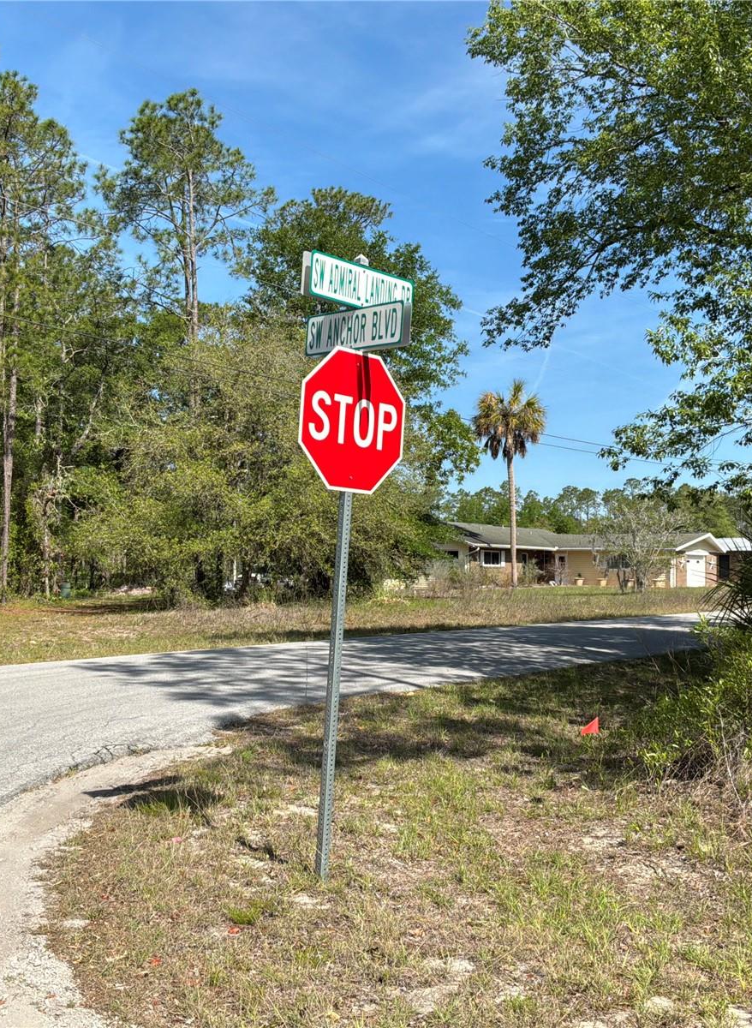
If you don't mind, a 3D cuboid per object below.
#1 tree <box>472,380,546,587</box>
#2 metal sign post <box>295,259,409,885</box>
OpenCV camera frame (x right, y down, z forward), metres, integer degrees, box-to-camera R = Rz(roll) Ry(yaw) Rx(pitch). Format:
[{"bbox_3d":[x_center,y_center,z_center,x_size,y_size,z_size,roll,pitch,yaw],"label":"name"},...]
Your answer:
[{"bbox_3d":[8.200,-1.900,68.200,4.600,12.700,4.600,1,-2,0],"label":"tree"},{"bbox_3d":[-0.182,0.260,5.935,0.780,3.340,0.760,7,-5,-44],"label":"metal sign post"}]

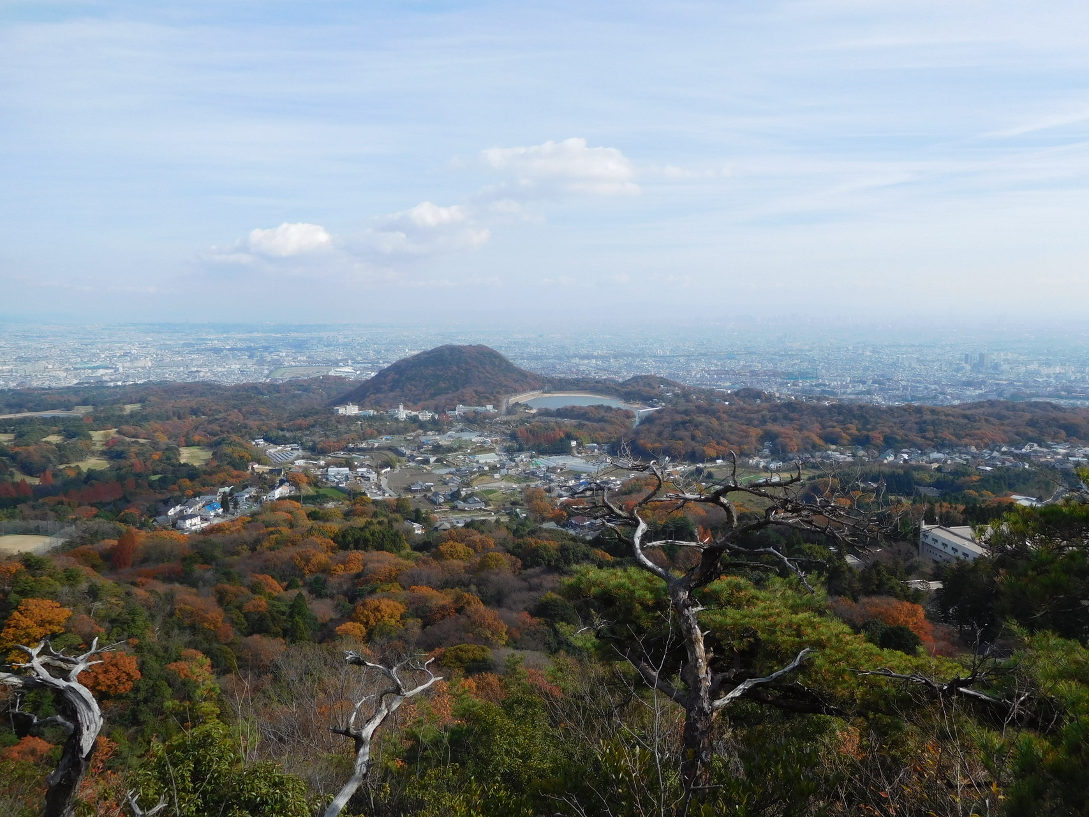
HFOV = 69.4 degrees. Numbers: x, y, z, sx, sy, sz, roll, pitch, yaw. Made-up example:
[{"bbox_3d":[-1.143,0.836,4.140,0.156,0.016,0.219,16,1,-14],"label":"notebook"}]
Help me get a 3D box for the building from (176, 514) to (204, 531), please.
[{"bbox_3d":[-237.888,75.427,527.098,7.800,7.200,12.200,3,8,21],"label":"building"}]

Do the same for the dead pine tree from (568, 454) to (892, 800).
[{"bbox_3d":[1.570,1.940,6.800,2.750,3.150,2.200,0,7,0],"label":"dead pine tree"}]

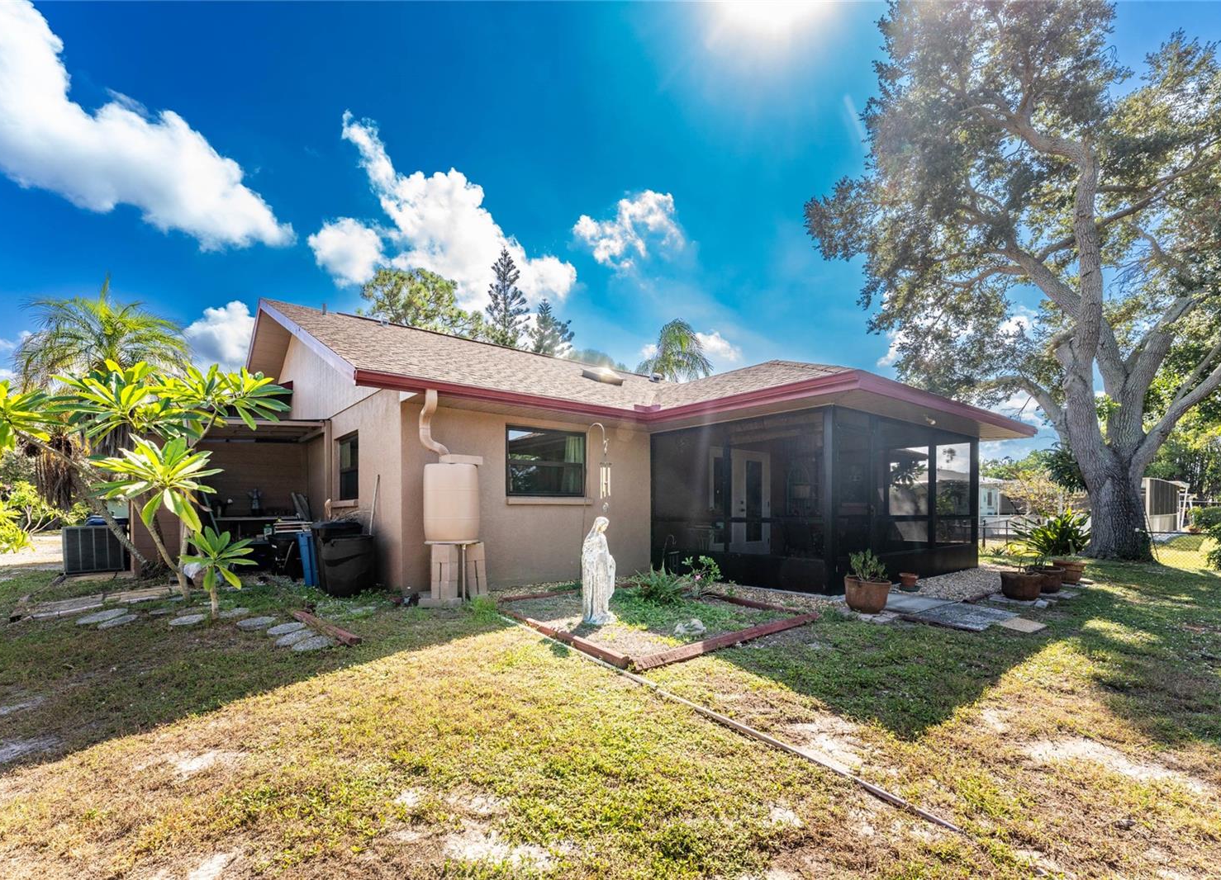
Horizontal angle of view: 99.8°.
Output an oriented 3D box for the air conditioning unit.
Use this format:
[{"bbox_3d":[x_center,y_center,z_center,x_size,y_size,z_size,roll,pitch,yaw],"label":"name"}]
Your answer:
[{"bbox_3d":[-8.530,1.830,8.580,0.690,0.740,0.690,5,-8,-36],"label":"air conditioning unit"}]

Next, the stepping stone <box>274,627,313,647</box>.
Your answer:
[{"bbox_3d":[-2.749,1.721,4.470,0.320,0.050,0.320,5,-8,-36],"label":"stepping stone"}]

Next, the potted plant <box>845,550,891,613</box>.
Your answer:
[{"bbox_3d":[2.678,1.456,5.330,0.430,0.640,0.430,5,-8,-36],"label":"potted plant"}]

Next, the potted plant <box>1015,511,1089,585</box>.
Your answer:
[{"bbox_3d":[6.272,1.532,7.300,0.800,1.020,0.760,-2,-3,41],"label":"potted plant"}]

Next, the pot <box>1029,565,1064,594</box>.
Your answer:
[{"bbox_3d":[5.506,1.776,6.500,0.390,0.310,0.390,-2,-3,41],"label":"pot"}]

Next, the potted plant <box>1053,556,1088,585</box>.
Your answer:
[{"bbox_3d":[6.524,1.880,7.300,0.370,0.320,0.370,-2,-3,41],"label":"potted plant"}]

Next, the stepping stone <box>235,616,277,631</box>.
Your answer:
[{"bbox_3d":[-3.403,1.760,4.930,0.320,0.050,0.320,5,-8,-36],"label":"stepping stone"}]

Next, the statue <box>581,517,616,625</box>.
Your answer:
[{"bbox_3d":[-0.117,1.273,5.050,0.360,1.040,0.300,2,-3,-41],"label":"statue"}]

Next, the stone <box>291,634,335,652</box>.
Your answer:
[{"bbox_3d":[-2.481,1.698,4.280,0.320,0.050,0.320,5,-8,-36],"label":"stone"}]

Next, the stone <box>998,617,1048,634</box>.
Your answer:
[{"bbox_3d":[3.904,1.768,4.850,0.360,0.050,0.280,1,-3,-30],"label":"stone"}]

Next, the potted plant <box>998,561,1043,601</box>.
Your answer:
[{"bbox_3d":[4.883,1.666,6.120,0.390,0.460,0.390,5,-8,-36],"label":"potted plant"}]

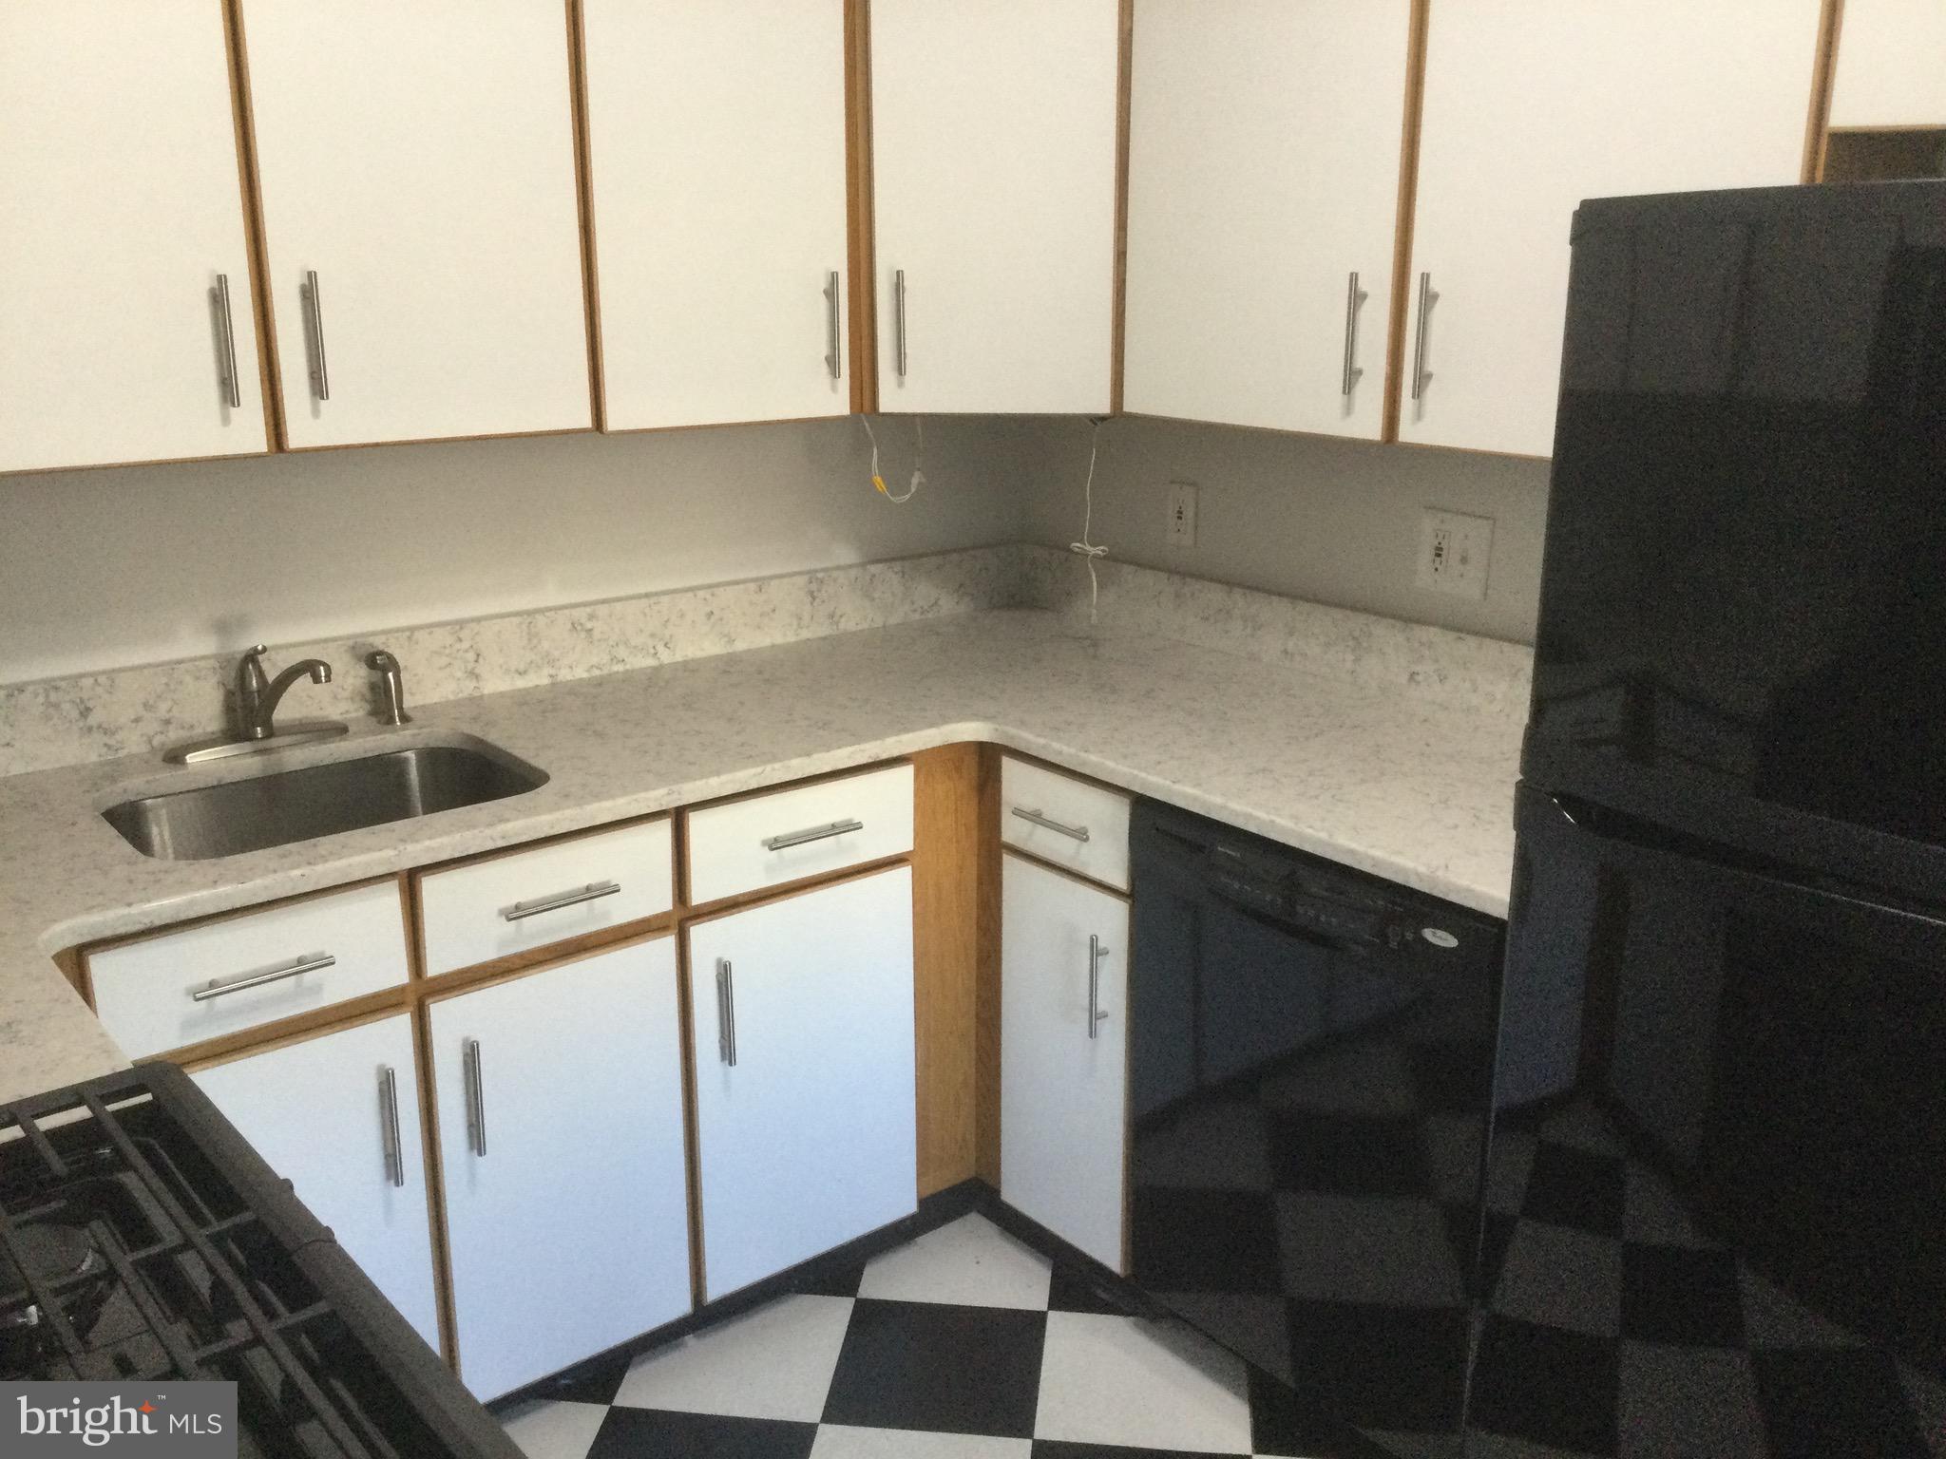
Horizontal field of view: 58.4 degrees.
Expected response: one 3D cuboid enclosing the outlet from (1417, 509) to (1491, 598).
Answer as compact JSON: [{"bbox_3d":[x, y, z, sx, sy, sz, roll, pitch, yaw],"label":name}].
[{"bbox_3d":[0.741,-0.270,2.694,0.011,0.126,0.124,-13,20,-39],"label":"outlet"}]

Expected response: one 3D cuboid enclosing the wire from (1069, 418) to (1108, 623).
[{"bbox_3d":[0.197,-0.342,2.867,0.063,0.342,0.030,1,15,4],"label":"wire"}]

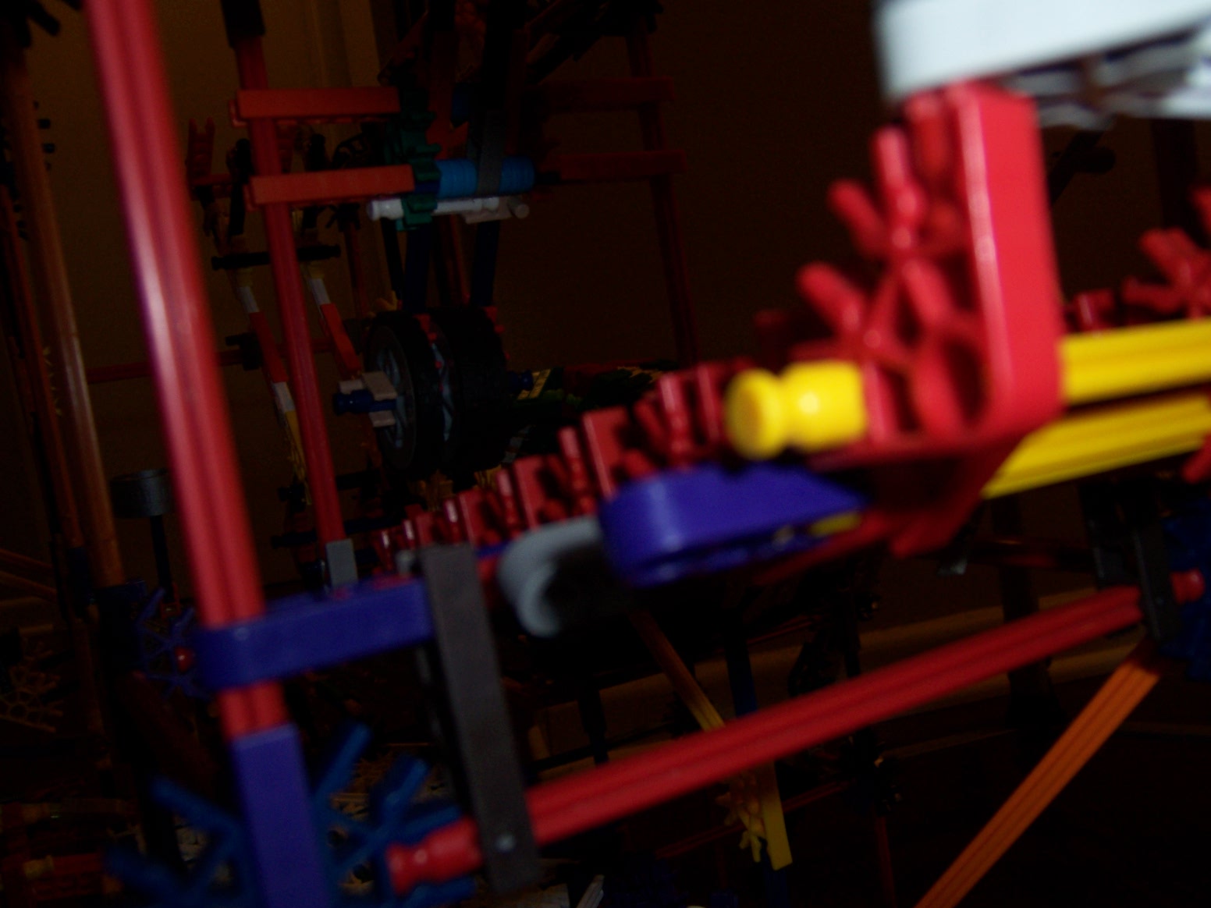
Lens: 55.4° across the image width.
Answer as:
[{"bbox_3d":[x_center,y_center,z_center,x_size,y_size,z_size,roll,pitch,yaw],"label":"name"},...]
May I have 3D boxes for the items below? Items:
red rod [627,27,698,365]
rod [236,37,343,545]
[{"bbox_3d":[0.017,-0.053,0.298,0.006,0.129,0.006,-10,1,-30],"label":"red rod"},{"bbox_3d":[-0.070,-0.036,0.258,0.006,0.129,0.006,-10,1,-30],"label":"rod"}]

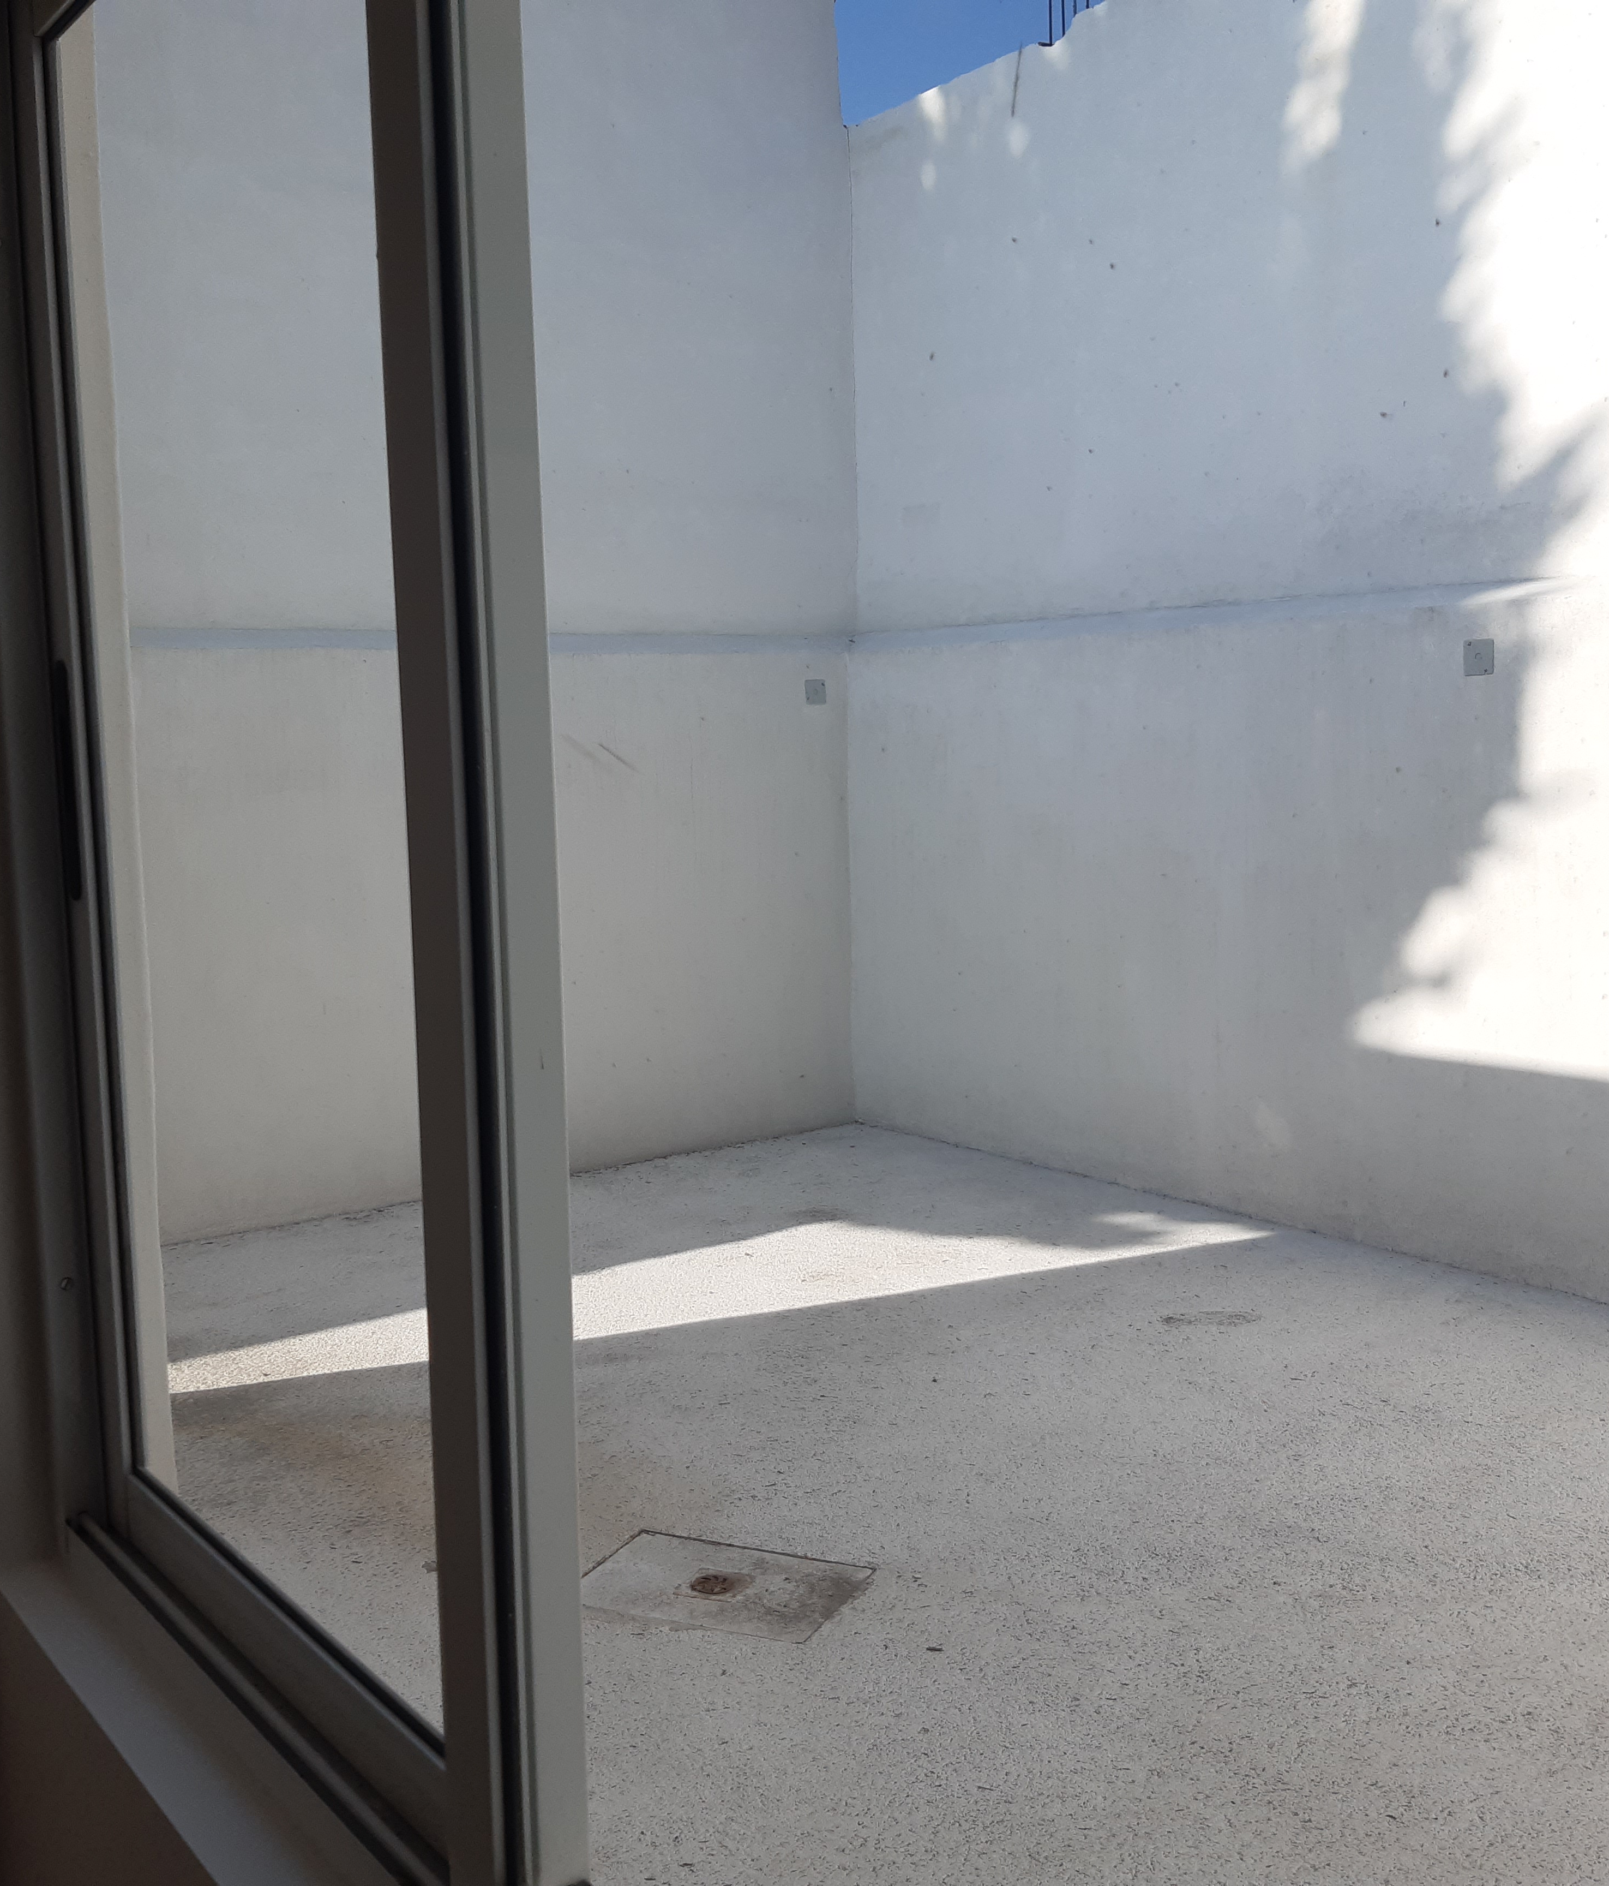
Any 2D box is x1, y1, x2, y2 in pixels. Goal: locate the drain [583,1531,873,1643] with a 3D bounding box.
[{"bbox_3d":[-0.193,1.441,4.214,0.592,0.030,0.391,1,7,22],"label":"drain"}]

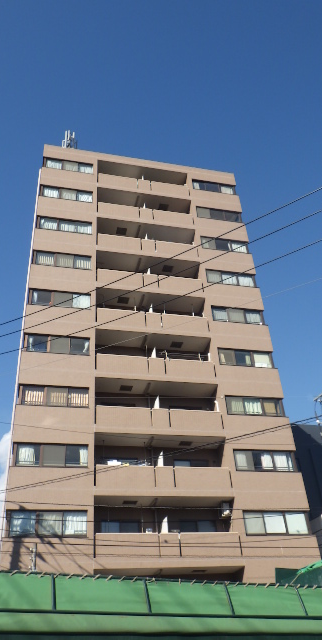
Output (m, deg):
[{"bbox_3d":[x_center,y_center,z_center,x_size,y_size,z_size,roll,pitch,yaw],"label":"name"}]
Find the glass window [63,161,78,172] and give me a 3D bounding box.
[{"bbox_3d":[-5.910,-10.075,34.076,0.939,0.884,0.100,5,-37,-13],"label":"glass window"}]

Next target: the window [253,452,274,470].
[{"bbox_3d":[4.962,6.831,25.017,0.996,0.985,0.080,5,-37,-13],"label":"window"}]

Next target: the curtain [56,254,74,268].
[{"bbox_3d":[-5.468,-3.248,29.575,0.987,0.985,0.100,5,-37,-13],"label":"curtain"}]

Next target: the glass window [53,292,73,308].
[{"bbox_3d":[-5.154,-1.039,27.310,1.015,0.901,0.100,5,-38,-13],"label":"glass window"}]

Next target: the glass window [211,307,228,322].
[{"bbox_3d":[3.443,-0.286,29.864,0.982,0.985,0.080,5,-37,-13],"label":"glass window"}]

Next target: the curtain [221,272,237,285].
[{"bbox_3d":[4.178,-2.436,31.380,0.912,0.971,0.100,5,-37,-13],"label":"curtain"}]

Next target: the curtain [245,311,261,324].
[{"bbox_3d":[5.436,-0.147,30.424,0.950,0.980,0.100,5,-37,-13],"label":"curtain"}]

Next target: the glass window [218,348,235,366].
[{"bbox_3d":[3.629,2.060,28.173,0.941,0.985,0.080,5,-37,-13],"label":"glass window"}]

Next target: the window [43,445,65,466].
[{"bbox_3d":[-4.700,5.980,22.848,0.950,1.000,0.100,5,-37,-13],"label":"window"}]

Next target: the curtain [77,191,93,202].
[{"bbox_3d":[-4.839,-7.916,33.184,0.980,0.980,0.100,5,-37,-13],"label":"curtain"}]

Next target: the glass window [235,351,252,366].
[{"bbox_3d":[4.548,2.169,28.257,0.940,1.020,0.080,5,-37,-13],"label":"glass window"}]

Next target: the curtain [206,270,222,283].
[{"bbox_3d":[3.220,-2.553,31.076,0.898,0.837,0.120,5,-38,-13],"label":"curtain"}]

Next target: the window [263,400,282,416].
[{"bbox_3d":[5.815,4.575,26.796,1.020,1.020,0.080,5,-37,-13],"label":"window"}]

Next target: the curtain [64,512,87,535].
[{"bbox_3d":[-3.547,8.443,21.479,0.970,0.930,0.120,5,-37,-13],"label":"curtain"}]

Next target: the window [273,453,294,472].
[{"bbox_3d":[5.868,6.760,24.620,0.919,0.936,0.100,5,-38,-13],"label":"window"}]

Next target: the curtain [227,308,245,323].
[{"bbox_3d":[4.404,-0.079,30.055,1.040,1.020,0.100,5,-37,-13],"label":"curtain"}]

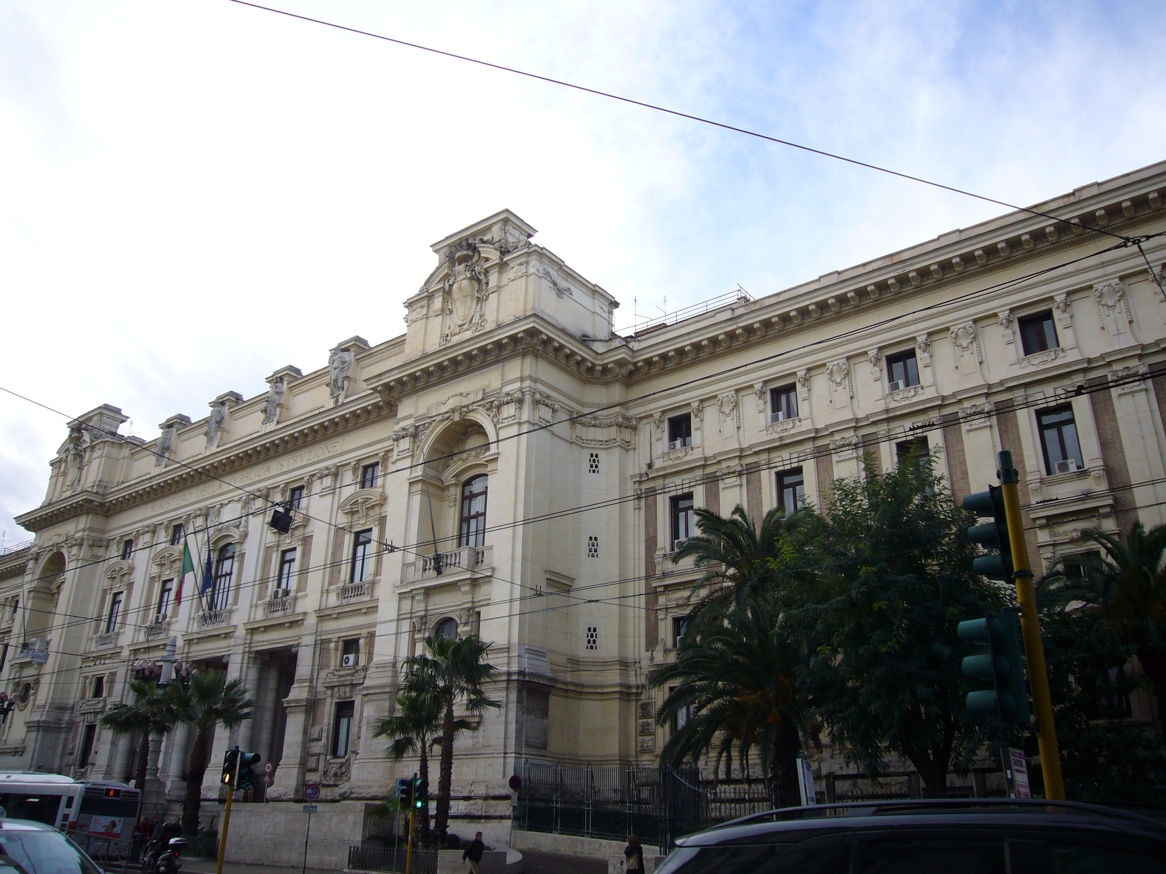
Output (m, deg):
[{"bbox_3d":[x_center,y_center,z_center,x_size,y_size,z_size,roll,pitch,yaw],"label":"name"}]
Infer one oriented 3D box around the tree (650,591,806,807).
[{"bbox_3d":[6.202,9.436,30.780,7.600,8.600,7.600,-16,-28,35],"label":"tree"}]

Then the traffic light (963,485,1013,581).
[{"bbox_3d":[3.104,0.739,7.150,0.390,0.760,0.280,-14,-26,32],"label":"traffic light"}]

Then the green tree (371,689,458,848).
[{"bbox_3d":[-7.268,14.479,41.011,3.600,6.800,3.600,1,-23,0],"label":"green tree"}]

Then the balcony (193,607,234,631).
[{"bbox_3d":[-25.332,12.634,64.793,4.000,1.200,0.600,-16,-28,35],"label":"balcony"}]

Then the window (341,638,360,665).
[{"bbox_3d":[-13.420,12.400,54.449,1.500,1.450,0.300,-16,-28,35],"label":"window"}]

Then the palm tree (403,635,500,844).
[{"bbox_3d":[-5.744,13.032,40.341,4.000,9.100,4.000,1,-23,0],"label":"palm tree"}]

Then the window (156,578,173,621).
[{"bbox_3d":[-30.237,11.837,68.217,1.450,3.050,0.300,-16,-28,35],"label":"window"}]

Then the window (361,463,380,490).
[{"bbox_3d":[-13.371,2.467,59.509,1.600,1.700,0.300,-16,-28,35],"label":"window"}]

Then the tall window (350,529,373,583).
[{"bbox_3d":[-13.191,7.042,55.847,1.550,3.120,0.300,-16,-28,35],"label":"tall window"}]

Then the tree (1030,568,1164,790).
[{"bbox_3d":[15.091,7.936,26.559,4.300,8.600,4.300,-11,-25,27],"label":"tree"}]

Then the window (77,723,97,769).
[{"bbox_3d":[-37.064,23.233,70.663,1.500,3.050,0.300,-16,-28,35],"label":"window"}]

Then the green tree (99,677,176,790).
[{"bbox_3d":[-25.249,18.194,52.853,4.000,9.300,4.000,11,-25,-22],"label":"green tree"}]

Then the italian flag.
[{"bbox_3d":[-26.302,9.034,62.505,0.500,4.600,1.250,-16,-28,35],"label":"italian flag"}]

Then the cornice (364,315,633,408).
[{"bbox_3d":[-5.493,-3.438,55.304,15.100,1.600,6.350,-16,-28,35],"label":"cornice"}]

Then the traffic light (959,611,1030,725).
[{"bbox_3d":[3.372,1.912,7.750,0.410,0.880,0.300,-16,-28,35],"label":"traffic light"}]

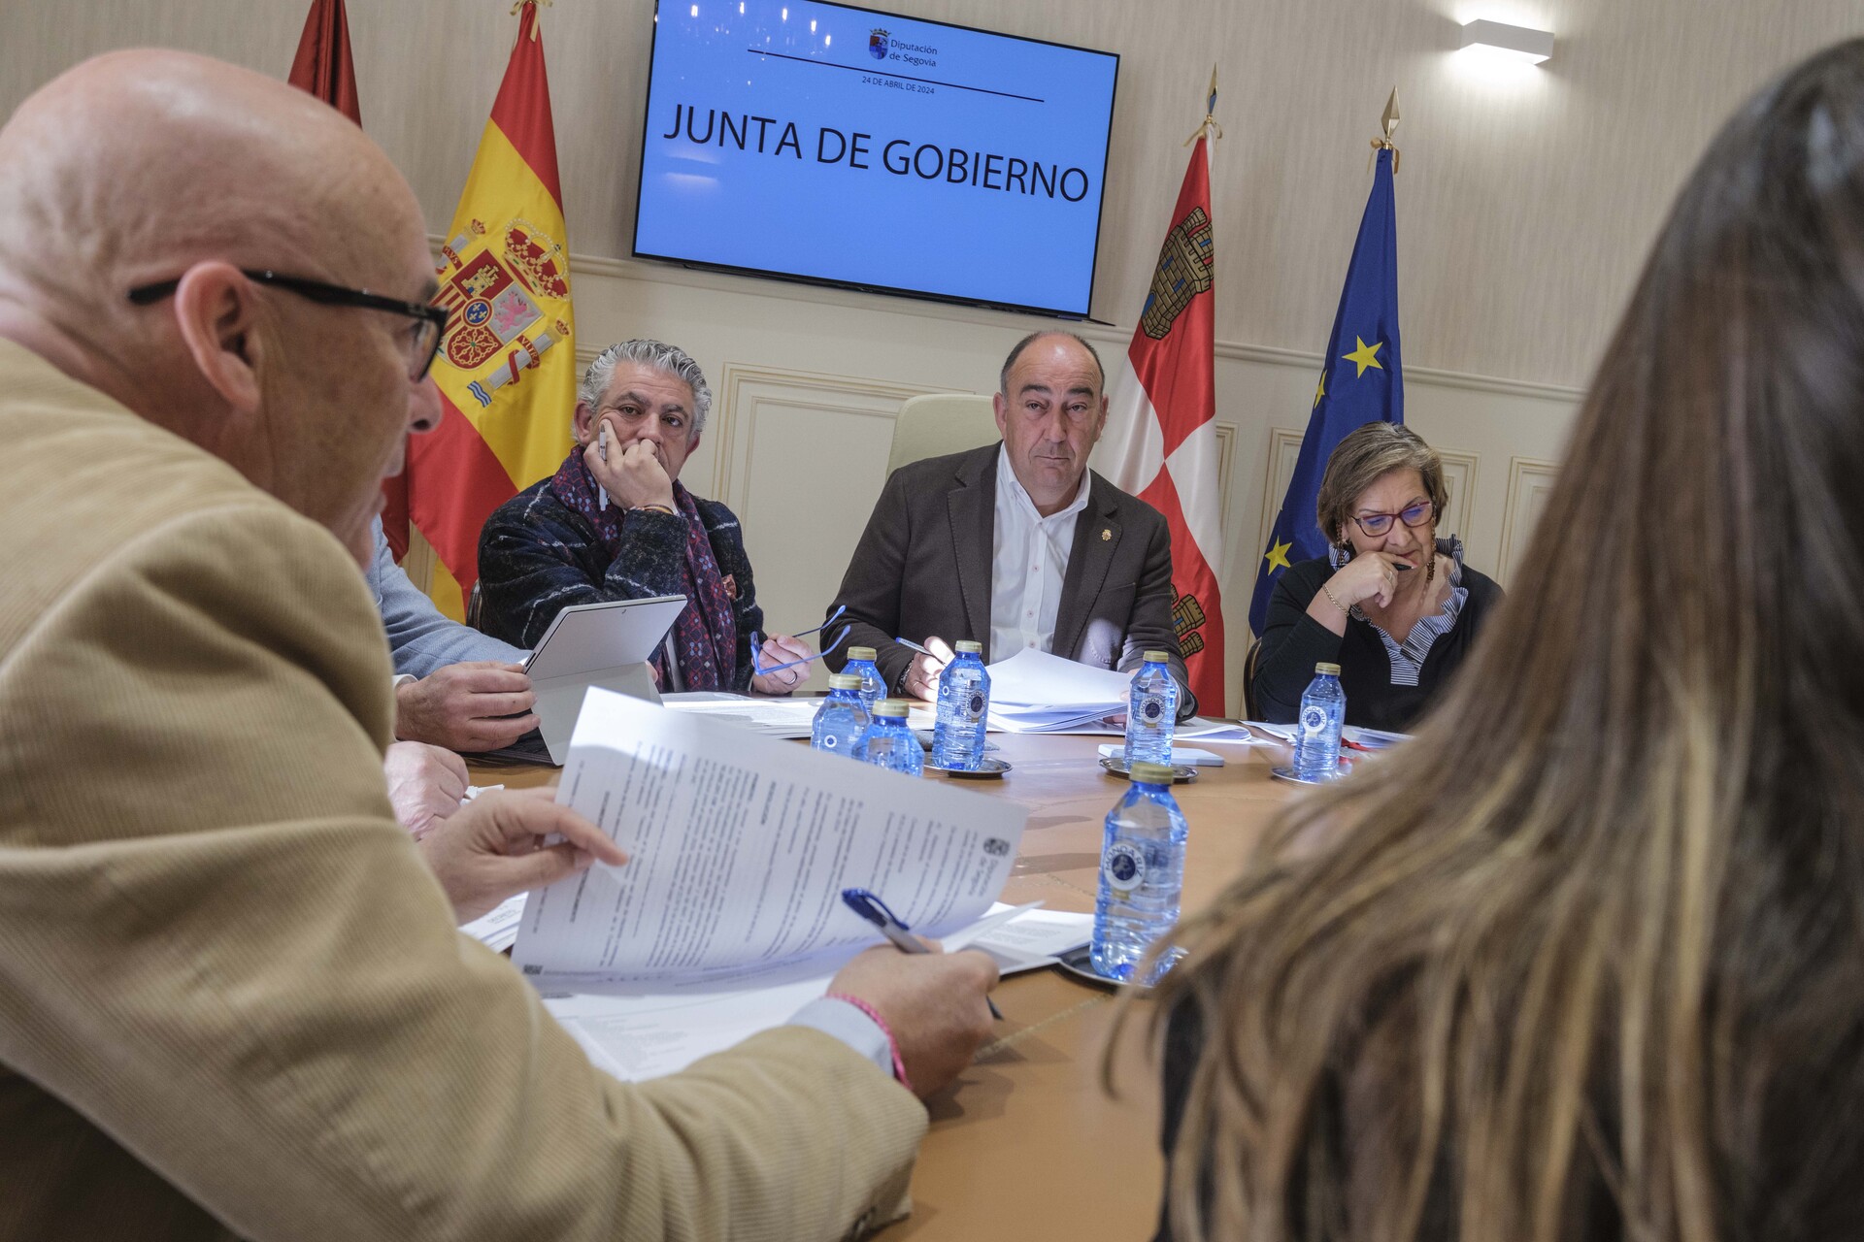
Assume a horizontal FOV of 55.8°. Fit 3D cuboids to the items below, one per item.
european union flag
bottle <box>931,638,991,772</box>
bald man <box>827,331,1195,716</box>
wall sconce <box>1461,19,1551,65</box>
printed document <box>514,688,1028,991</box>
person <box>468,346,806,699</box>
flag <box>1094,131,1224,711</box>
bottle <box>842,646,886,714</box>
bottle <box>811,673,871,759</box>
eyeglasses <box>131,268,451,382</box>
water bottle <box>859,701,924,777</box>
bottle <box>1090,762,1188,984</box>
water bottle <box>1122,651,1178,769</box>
[{"bbox_3d":[1.095,-0.422,4.584,0.430,1.600,0.300,4,5,-19],"label":"european union flag"},{"bbox_3d":[0.039,0.106,2.210,0.062,0.157,0.062,6,4,0],"label":"bottle"},{"bbox_3d":[0.112,0.203,2.941,0.620,1.350,0.750,5,4,-12],"label":"bald man"},{"bbox_3d":[1.647,-1.660,5.047,0.250,0.067,0.087,4,5,-16],"label":"wall sconce"},{"bbox_3d":[-0.103,0.145,1.140,0.297,0.200,0.065,16,-19,0],"label":"printed document"},{"bbox_3d":[-0.478,0.221,2.622,0.600,1.250,0.780,3,5,-24],"label":"person"},{"bbox_3d":[0.618,-0.419,4.516,0.420,1.650,0.300,4,5,-19],"label":"flag"},{"bbox_3d":[-0.085,0.107,1.997,0.062,0.152,0.062,6,5,0],"label":"bottle"},{"bbox_3d":[-0.091,0.131,1.711,0.062,0.157,0.062,6,4,0],"label":"bottle"},{"bbox_3d":[-0.320,-0.150,0.873,0.145,0.046,0.142,8,3,-28],"label":"eyeglasses"},{"bbox_3d":[-0.043,0.149,1.539,0.062,0.157,0.062,6,4,0],"label":"water bottle"},{"bbox_3d":[0.158,0.186,1.316,0.062,0.152,0.062,6,5,0],"label":"bottle"},{"bbox_3d":[0.295,0.119,2.365,0.062,0.157,0.062,6,4,8],"label":"water bottle"}]

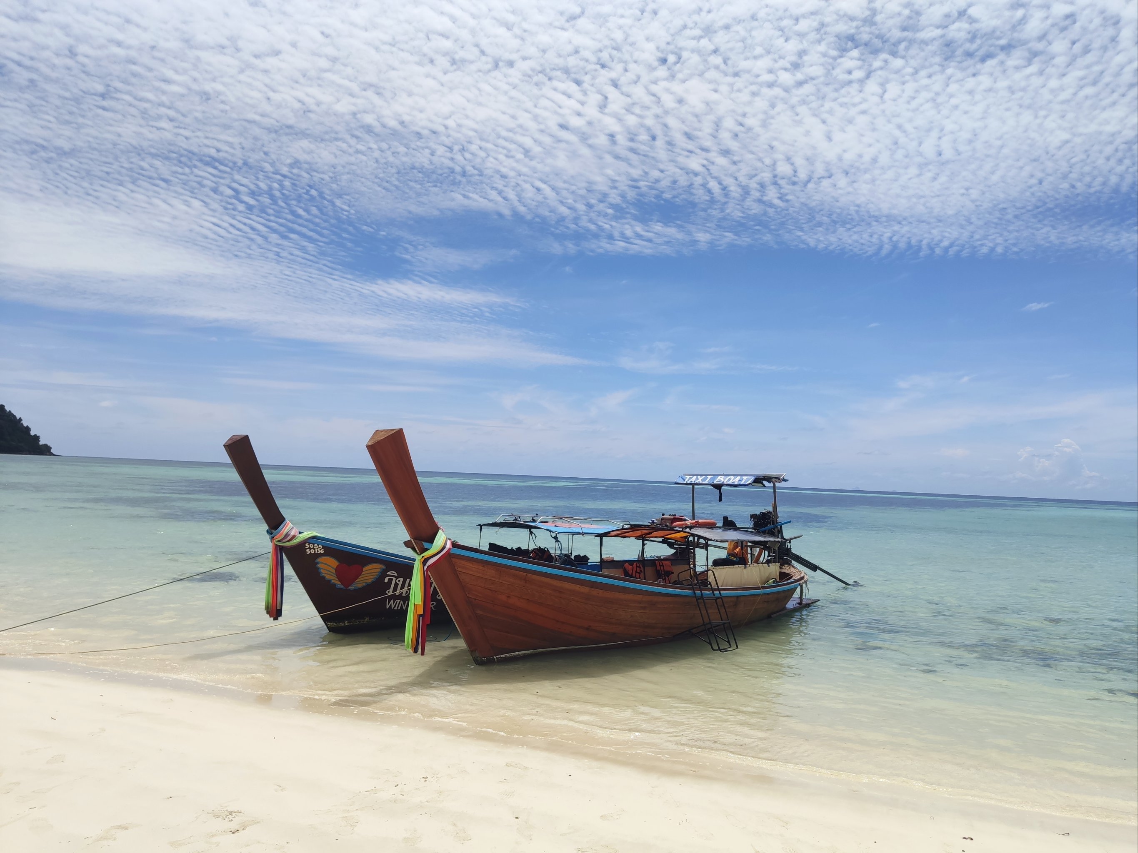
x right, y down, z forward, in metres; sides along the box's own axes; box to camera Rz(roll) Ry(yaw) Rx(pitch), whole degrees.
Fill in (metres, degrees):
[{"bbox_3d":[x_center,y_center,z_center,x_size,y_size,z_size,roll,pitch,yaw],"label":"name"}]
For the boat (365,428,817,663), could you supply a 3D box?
[{"bbox_3d":[1.031,1.725,12.262,2.050,2.752,9.288,-3,-7,43],"label":"boat"}]

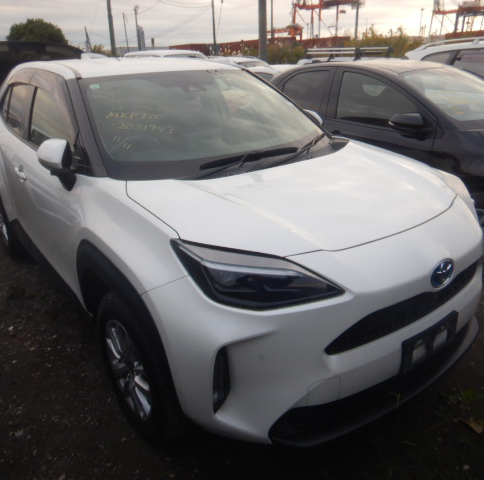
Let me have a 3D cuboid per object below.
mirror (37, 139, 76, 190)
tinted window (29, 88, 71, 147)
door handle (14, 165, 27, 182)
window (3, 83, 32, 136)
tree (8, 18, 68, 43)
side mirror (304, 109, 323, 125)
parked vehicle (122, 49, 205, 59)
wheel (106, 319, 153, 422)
[{"bbox_3d":[-0.875,-0.339,2.065,0.155,0.210,0.220,-17,26,-34],"label":"mirror"},{"bbox_3d":[-1.017,-0.628,2.357,0.080,0.370,0.880,-3,18,-38],"label":"tinted window"},{"bbox_3d":[-1.323,-0.392,2.642,0.060,0.065,0.220,-18,27,-34],"label":"door handle"},{"bbox_3d":[-1.466,-0.845,2.866,0.090,0.350,0.800,6,12,-40],"label":"window"},{"bbox_3d":[-14.608,-13.511,32.385,5.000,4.770,5.000,-11,24,-20],"label":"tree"},{"bbox_3d":[0.437,-0.736,2.974,0.155,0.210,0.220,-17,26,-34],"label":"side mirror"},{"bbox_3d":[-2.075,-3.539,10.583,1.720,1.780,4.300,-18,27,-34],"label":"parked vehicle"},{"bbox_3d":[-0.416,0.526,1.890,0.155,0.438,0.438,-17,26,-34],"label":"wheel"}]

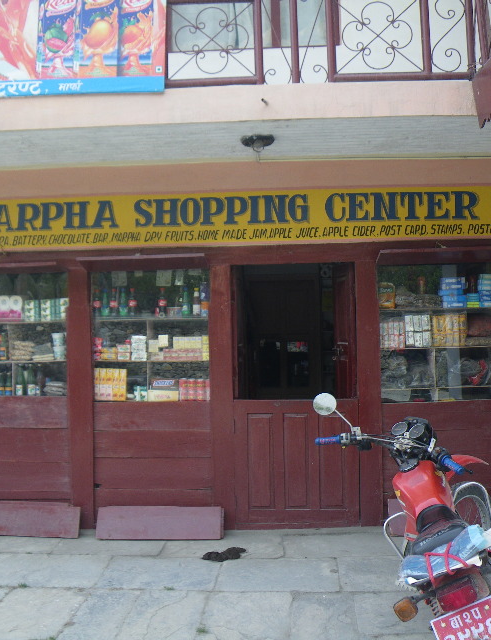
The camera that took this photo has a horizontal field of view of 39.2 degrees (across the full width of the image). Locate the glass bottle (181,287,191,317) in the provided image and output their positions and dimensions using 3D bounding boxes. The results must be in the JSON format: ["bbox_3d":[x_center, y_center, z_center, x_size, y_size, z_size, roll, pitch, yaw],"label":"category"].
[{"bbox_3d":[-0.468,-0.139,5.476,0.066,0.238,0.066,-1,0,3],"label":"glass bottle"}]

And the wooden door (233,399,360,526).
[{"bbox_3d":[0.390,1.086,5.279,0.951,0.960,0.050,-1,0,3],"label":"wooden door"}]

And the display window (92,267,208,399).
[{"bbox_3d":[-0.730,0.123,5.388,0.917,1.023,0.100,-1,0,3],"label":"display window"}]

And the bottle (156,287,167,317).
[{"bbox_3d":[-0.657,-0.139,5.486,0.066,0.238,0.066,-1,0,3],"label":"bottle"}]

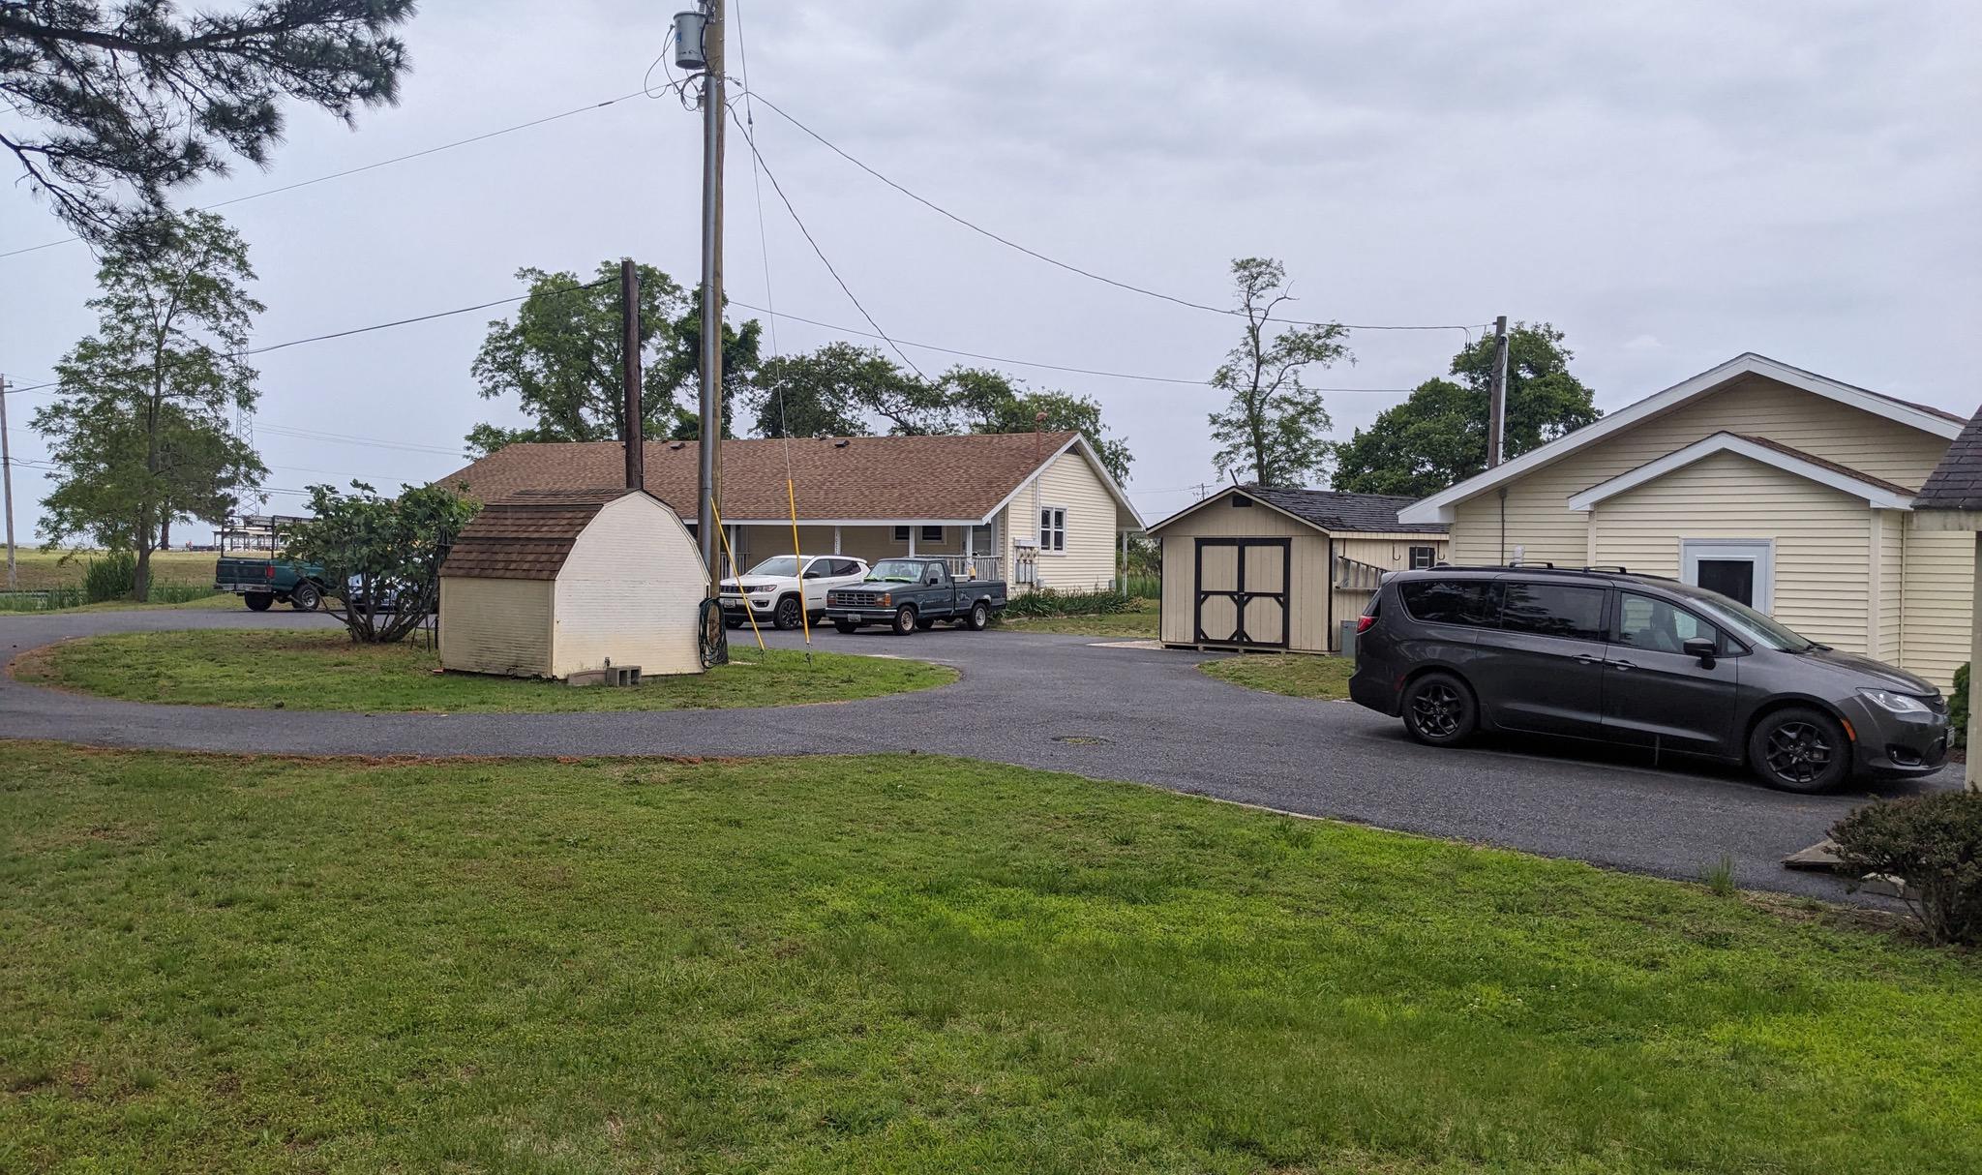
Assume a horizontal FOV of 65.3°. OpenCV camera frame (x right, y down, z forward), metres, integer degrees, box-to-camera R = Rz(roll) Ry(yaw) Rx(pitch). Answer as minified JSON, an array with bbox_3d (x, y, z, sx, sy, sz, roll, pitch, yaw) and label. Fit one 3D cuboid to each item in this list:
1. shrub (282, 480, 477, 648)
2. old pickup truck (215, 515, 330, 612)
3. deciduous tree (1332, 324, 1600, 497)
[{"bbox_3d":[-10.603,-0.451,27.006,3.310,2.800,3.200,0,1,-21],"label":"shrub"},{"bbox_3d":[-17.783,-0.585,41.308,1.980,2.430,5.300,1,1,21],"label":"old pickup truck"},{"bbox_3d":[16.325,-4.132,52.931,8.950,9.680,8.800,1,1,17],"label":"deciduous tree"}]

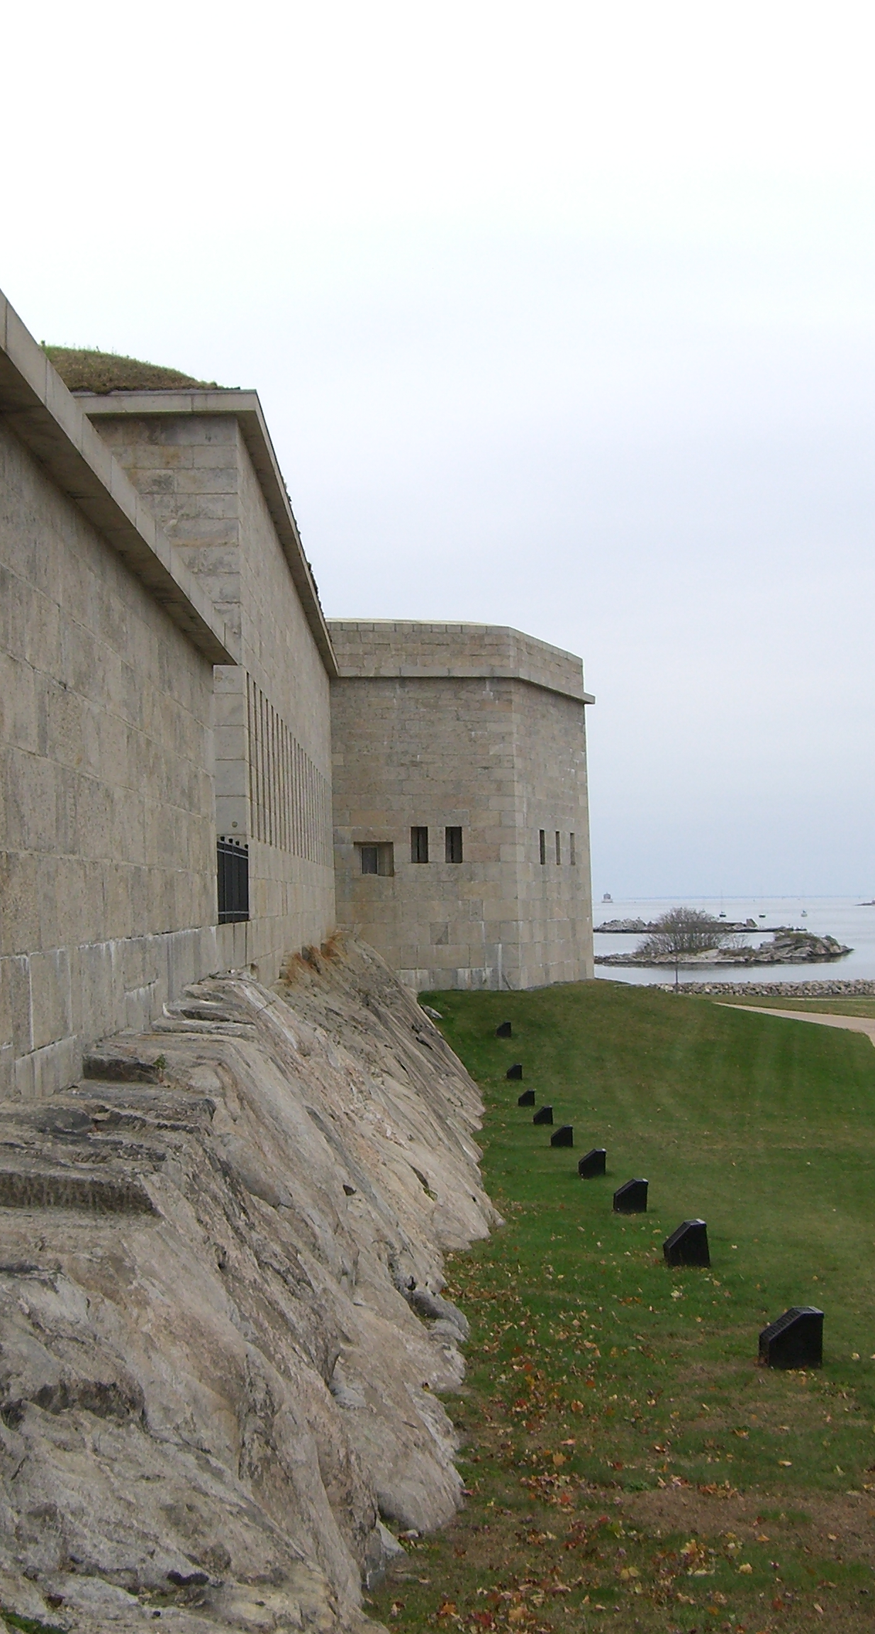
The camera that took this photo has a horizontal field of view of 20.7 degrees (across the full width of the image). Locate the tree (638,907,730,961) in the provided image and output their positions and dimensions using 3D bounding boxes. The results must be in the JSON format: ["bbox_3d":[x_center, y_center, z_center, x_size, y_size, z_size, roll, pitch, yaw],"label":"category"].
[{"bbox_3d":[40.903,19.116,395.000,15.500,8.600,13.000,0,-2,0],"label":"tree"}]

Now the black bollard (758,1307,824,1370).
[{"bbox_3d":[3.027,4.440,20.400,0.460,0.470,0.430,0,-2,-4],"label":"black bollard"}]

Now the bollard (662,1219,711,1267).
[{"bbox_3d":[2.878,4.911,27.600,0.460,0.470,0.430,0,-2,-4],"label":"bollard"}]

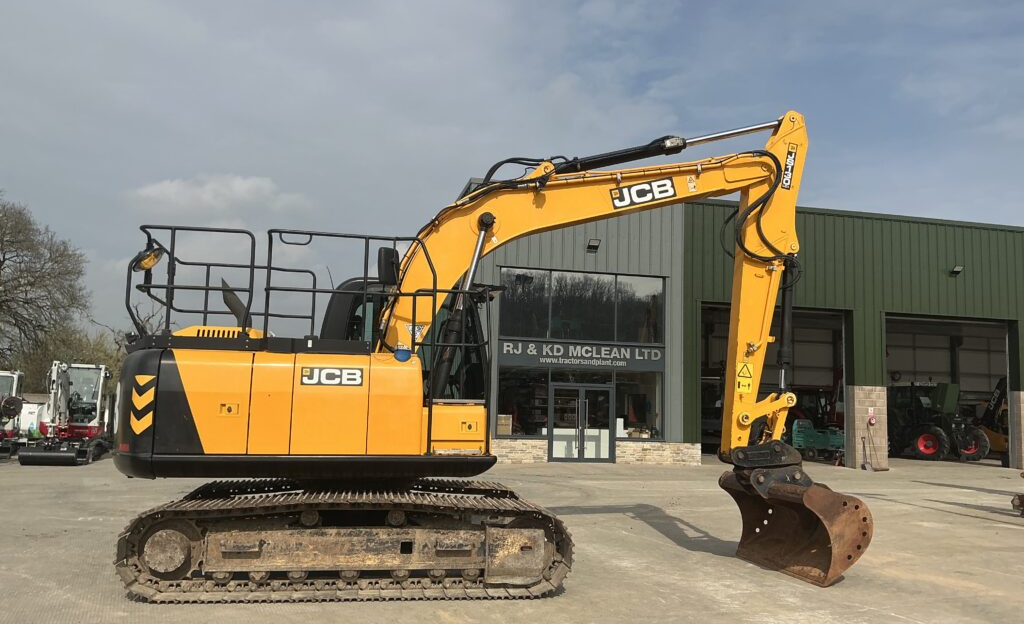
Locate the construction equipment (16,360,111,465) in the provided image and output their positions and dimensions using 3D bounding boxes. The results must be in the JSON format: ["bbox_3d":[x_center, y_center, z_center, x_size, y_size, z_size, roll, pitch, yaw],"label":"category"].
[{"bbox_3d":[-10.867,2.339,20.225,1.500,2.380,3.400,4,-6,-19],"label":"construction equipment"}]

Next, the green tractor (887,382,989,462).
[{"bbox_3d":[14.202,3.764,28.928,2.100,2.650,4.100,3,-6,-16],"label":"green tractor"}]

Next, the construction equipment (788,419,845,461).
[{"bbox_3d":[10.468,4.280,27.969,2.100,1.320,1.250,-1,-7,24],"label":"construction equipment"}]

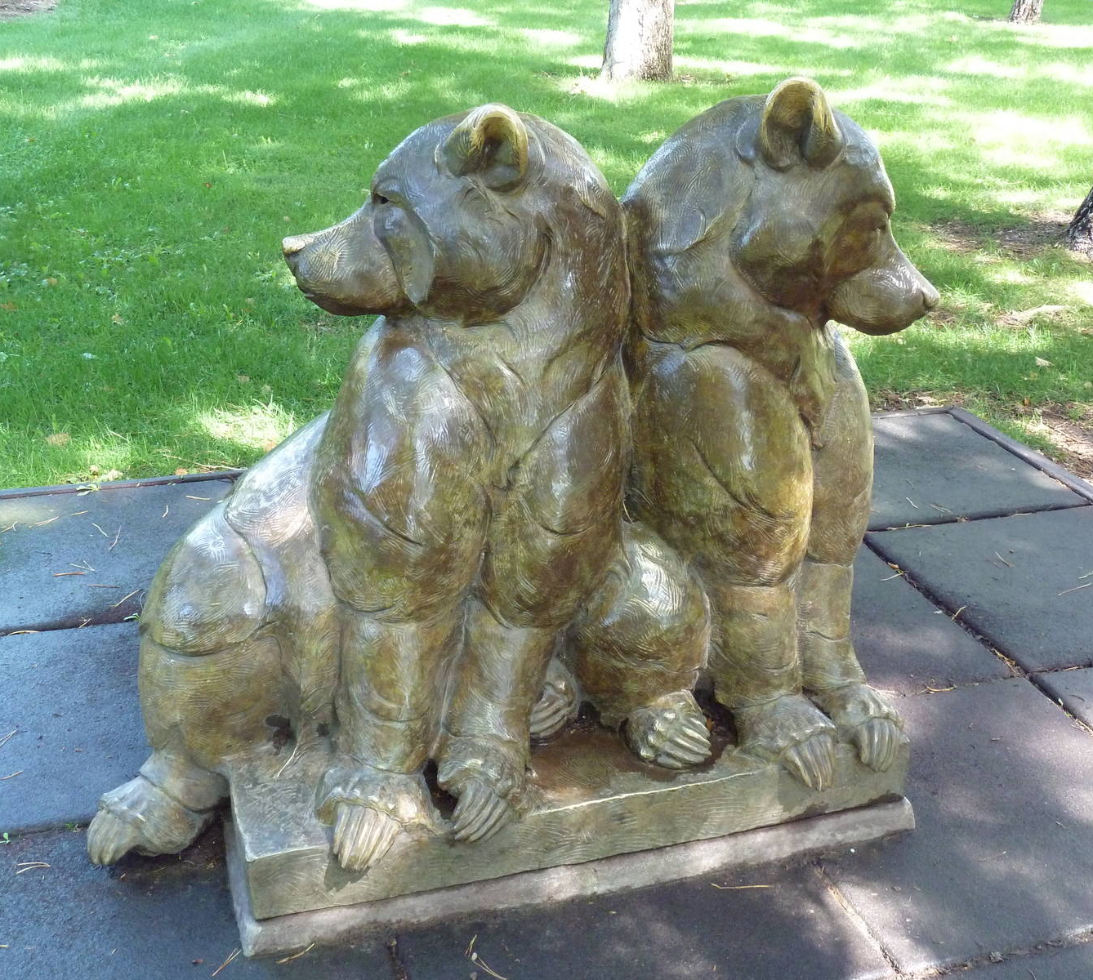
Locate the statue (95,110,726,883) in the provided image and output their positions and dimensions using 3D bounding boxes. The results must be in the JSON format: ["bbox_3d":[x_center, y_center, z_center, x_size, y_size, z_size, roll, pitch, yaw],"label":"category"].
[{"bbox_3d":[-0.222,-0.019,2.026,0.826,0.993,0.669,-4,24,-14],"label":"statue"}]

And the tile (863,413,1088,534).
[{"bbox_3d":[0.829,-0.033,3.502,0.590,0.050,0.590,-6,25,-18],"label":"tile"}]

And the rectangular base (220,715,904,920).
[{"bbox_3d":[-0.022,0.331,2.275,0.925,0.093,0.580,-6,25,-18],"label":"rectangular base"}]

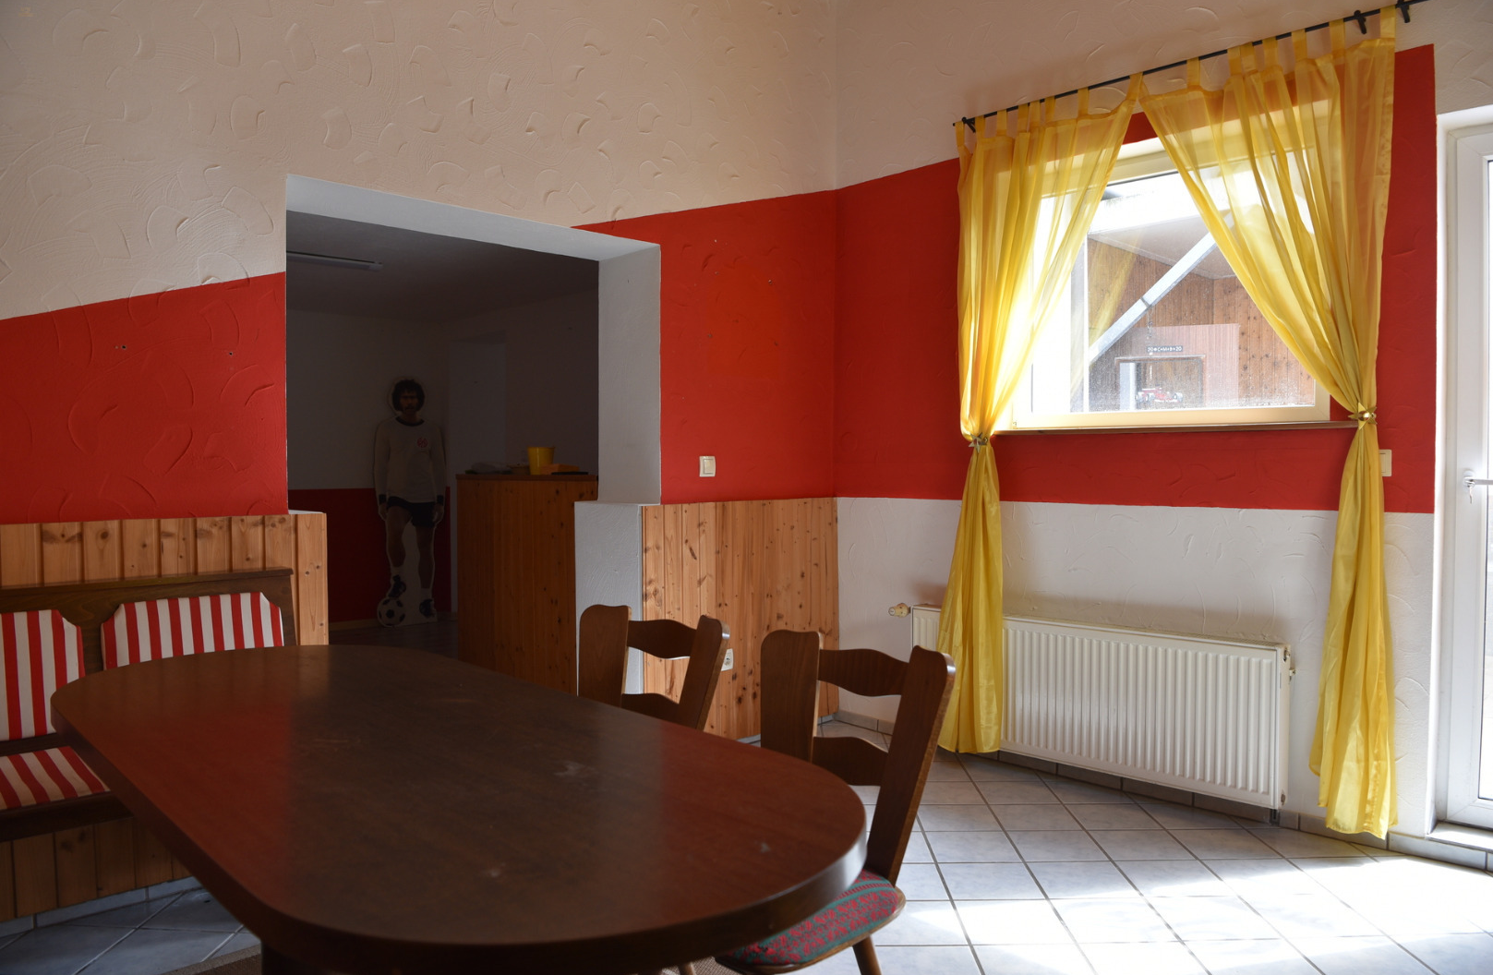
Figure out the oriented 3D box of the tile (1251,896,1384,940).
[{"bbox_3d":[1.417,1.075,2.505,0.250,0.010,0.250,0,1,2],"label":"tile"}]

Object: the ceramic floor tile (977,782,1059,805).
[{"bbox_3d":[0.959,1.081,3.520,0.250,0.010,0.250,0,1,2],"label":"ceramic floor tile"}]

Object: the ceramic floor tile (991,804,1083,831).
[{"bbox_3d":[0.948,1.083,3.265,0.250,0.010,0.250,0,1,2],"label":"ceramic floor tile"}]

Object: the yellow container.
[{"bbox_3d":[-1.019,-0.131,4.930,0.134,0.140,0.134,-1,1,0],"label":"yellow container"}]

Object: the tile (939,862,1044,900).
[{"bbox_3d":[0.670,1.084,2.736,0.247,0.010,0.244,-1,1,1],"label":"tile"}]

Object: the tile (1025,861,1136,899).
[{"bbox_3d":[0.919,1.080,2.732,0.247,0.010,0.244,-1,1,1],"label":"tile"}]

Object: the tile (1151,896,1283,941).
[{"bbox_3d":[1.163,1.083,2.491,0.247,0.010,0.244,-1,1,1],"label":"tile"}]

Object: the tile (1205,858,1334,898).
[{"bbox_3d":[1.429,1.075,2.754,0.250,0.010,0.250,0,1,2],"label":"tile"}]

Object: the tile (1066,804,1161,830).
[{"bbox_3d":[1.200,1.079,3.261,0.250,0.010,0.250,0,1,2],"label":"tile"}]

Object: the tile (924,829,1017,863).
[{"bbox_3d":[0.685,1.089,3.017,0.250,0.010,0.250,0,1,2],"label":"tile"}]

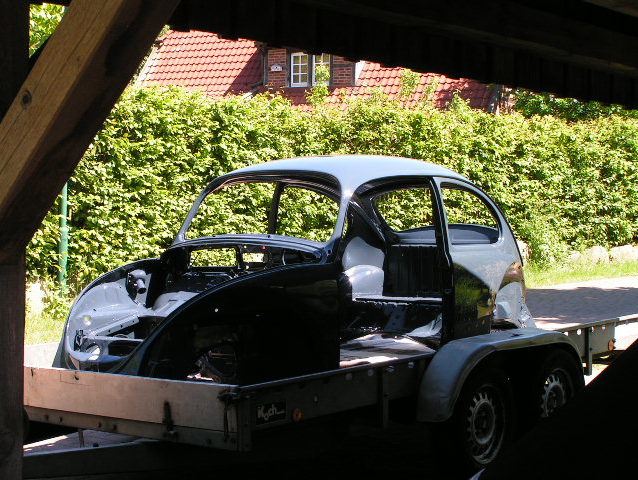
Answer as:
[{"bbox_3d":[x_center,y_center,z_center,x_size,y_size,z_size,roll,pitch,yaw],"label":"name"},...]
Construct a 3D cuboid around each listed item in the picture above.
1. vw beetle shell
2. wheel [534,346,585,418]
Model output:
[{"bbox_3d":[-0.005,0.154,7.155,1.380,1.220,3.500,-1,2,41],"label":"vw beetle shell"},{"bbox_3d":[1.158,0.849,6.604,0.170,0.575,0.575,-1,2,41],"label":"wheel"}]

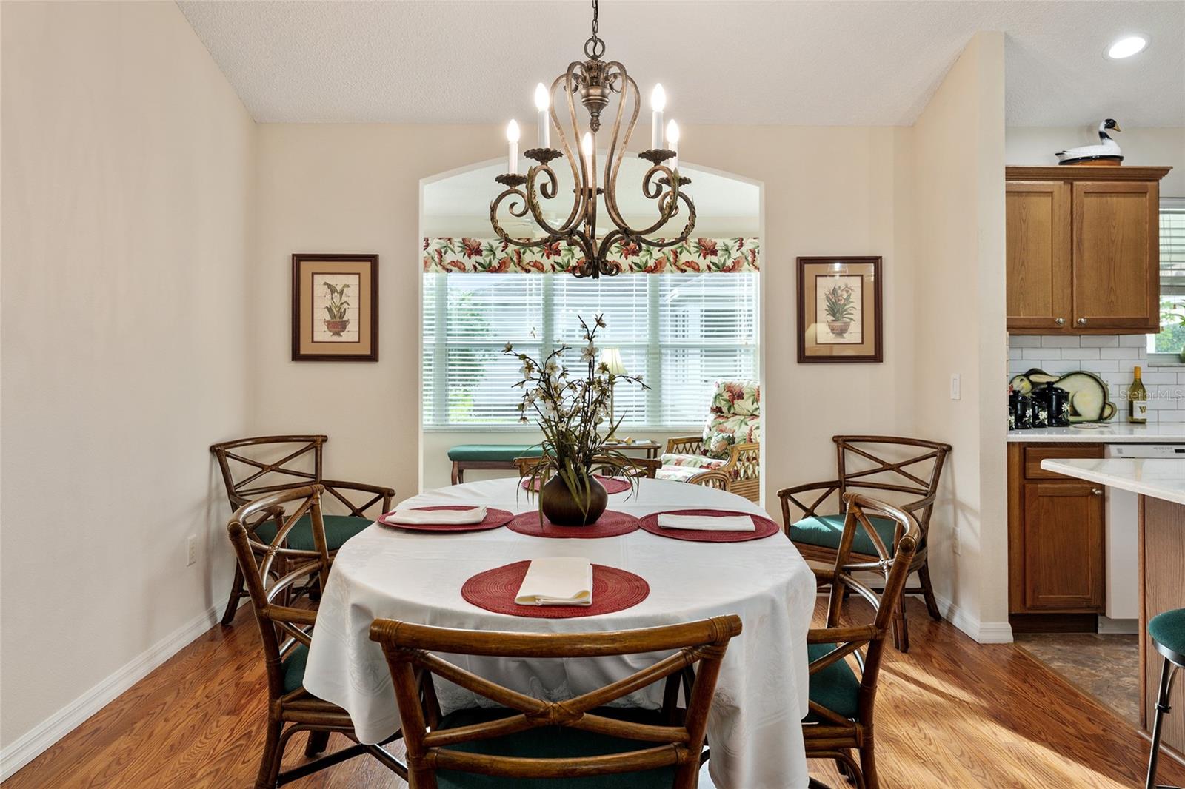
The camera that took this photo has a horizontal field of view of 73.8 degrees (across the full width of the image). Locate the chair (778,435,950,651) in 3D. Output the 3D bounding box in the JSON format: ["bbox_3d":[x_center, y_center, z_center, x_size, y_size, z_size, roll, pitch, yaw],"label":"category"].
[{"bbox_3d":[1.295,0.650,3.735,0.590,0.830,0.640,2,3,37],"label":"chair"}]

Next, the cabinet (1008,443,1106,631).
[{"bbox_3d":[2.065,0.640,3.840,0.460,0.870,0.600,0,2,0],"label":"cabinet"}]

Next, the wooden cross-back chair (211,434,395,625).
[{"bbox_3d":[-1.374,0.647,3.703,0.630,0.840,0.600,2,3,38],"label":"wooden cross-back chair"}]

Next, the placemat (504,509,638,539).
[{"bbox_3d":[-0.055,0.388,2.370,0.398,0.012,0.398,0,2,0],"label":"placemat"}]

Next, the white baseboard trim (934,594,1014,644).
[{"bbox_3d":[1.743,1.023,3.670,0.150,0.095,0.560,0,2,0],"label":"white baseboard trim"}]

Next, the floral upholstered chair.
[{"bbox_3d":[0.990,0.430,5.950,0.970,1.060,0.760,-2,3,-38],"label":"floral upholstered chair"}]

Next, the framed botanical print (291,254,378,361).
[{"bbox_3d":[-1.320,-0.445,4.060,0.447,0.555,0.030,0,2,0],"label":"framed botanical print"}]

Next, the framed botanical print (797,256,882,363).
[{"bbox_3d":[1.275,-0.436,4.070,0.440,0.553,0.030,0,2,0],"label":"framed botanical print"}]

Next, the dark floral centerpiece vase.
[{"bbox_3d":[-0.050,0.074,2.400,0.420,0.630,0.380,0,2,0],"label":"dark floral centerpiece vase"}]

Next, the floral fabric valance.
[{"bbox_3d":[-0.020,-1.180,6.700,3.000,0.315,0.120,0,2,0],"label":"floral fabric valance"}]

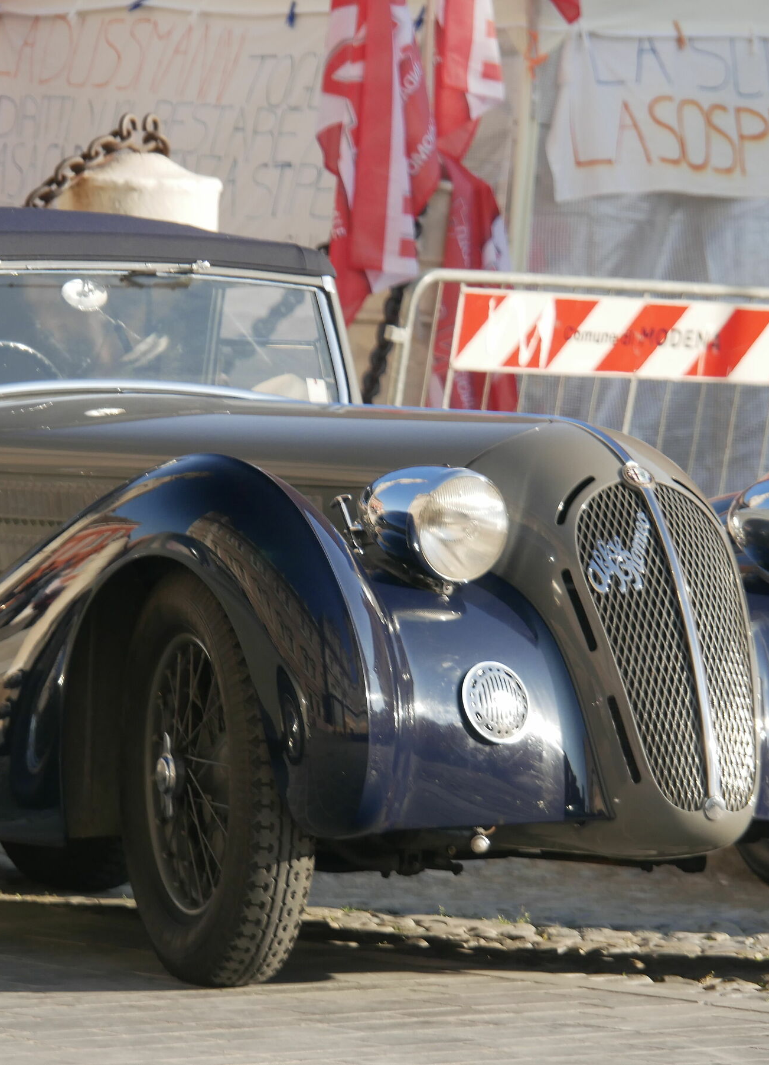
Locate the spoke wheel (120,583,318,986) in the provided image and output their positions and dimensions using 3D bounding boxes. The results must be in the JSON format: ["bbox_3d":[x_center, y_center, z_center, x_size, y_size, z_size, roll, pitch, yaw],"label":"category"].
[{"bbox_3d":[-0.295,0.437,19.850,0.160,0.745,0.745,2,1,-17],"label":"spoke wheel"}]

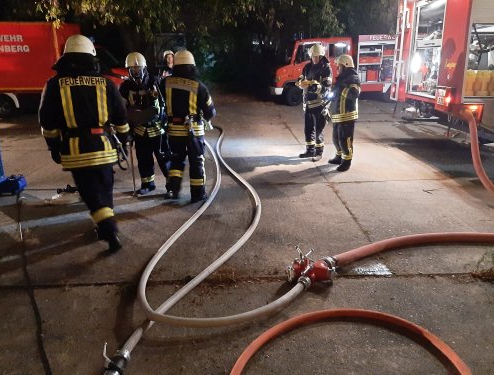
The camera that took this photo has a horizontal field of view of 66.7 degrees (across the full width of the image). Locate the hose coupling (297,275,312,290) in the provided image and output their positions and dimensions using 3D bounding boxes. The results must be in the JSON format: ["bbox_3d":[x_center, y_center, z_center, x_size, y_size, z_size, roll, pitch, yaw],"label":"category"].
[{"bbox_3d":[0.436,0.720,2.846,0.095,0.095,0.100,8,20,25],"label":"hose coupling"}]

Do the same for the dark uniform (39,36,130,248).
[{"bbox_3d":[-1.459,-0.382,3.522,0.760,1.870,0.580,-7,19,-18],"label":"dark uniform"}]

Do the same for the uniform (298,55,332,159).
[{"bbox_3d":[1.241,-1.431,6.806,0.570,1.760,0.480,9,21,28],"label":"uniform"}]

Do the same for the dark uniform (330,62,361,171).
[{"bbox_3d":[1.572,-1.133,6.071,0.530,1.640,0.540,1,18,6],"label":"dark uniform"}]

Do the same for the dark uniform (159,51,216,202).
[{"bbox_3d":[-0.705,-0.740,4.672,0.620,1.820,0.500,1,18,7],"label":"dark uniform"}]

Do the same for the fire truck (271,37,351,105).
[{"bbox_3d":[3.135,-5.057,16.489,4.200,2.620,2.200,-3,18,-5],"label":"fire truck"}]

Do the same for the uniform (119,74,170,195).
[{"bbox_3d":[-1.240,-0.661,4.836,0.660,1.524,0.450,0,20,2],"label":"uniform"}]

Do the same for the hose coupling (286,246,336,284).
[{"bbox_3d":[0.519,0.620,3.021,0.360,0.220,0.290,-7,19,-20],"label":"hose coupling"}]

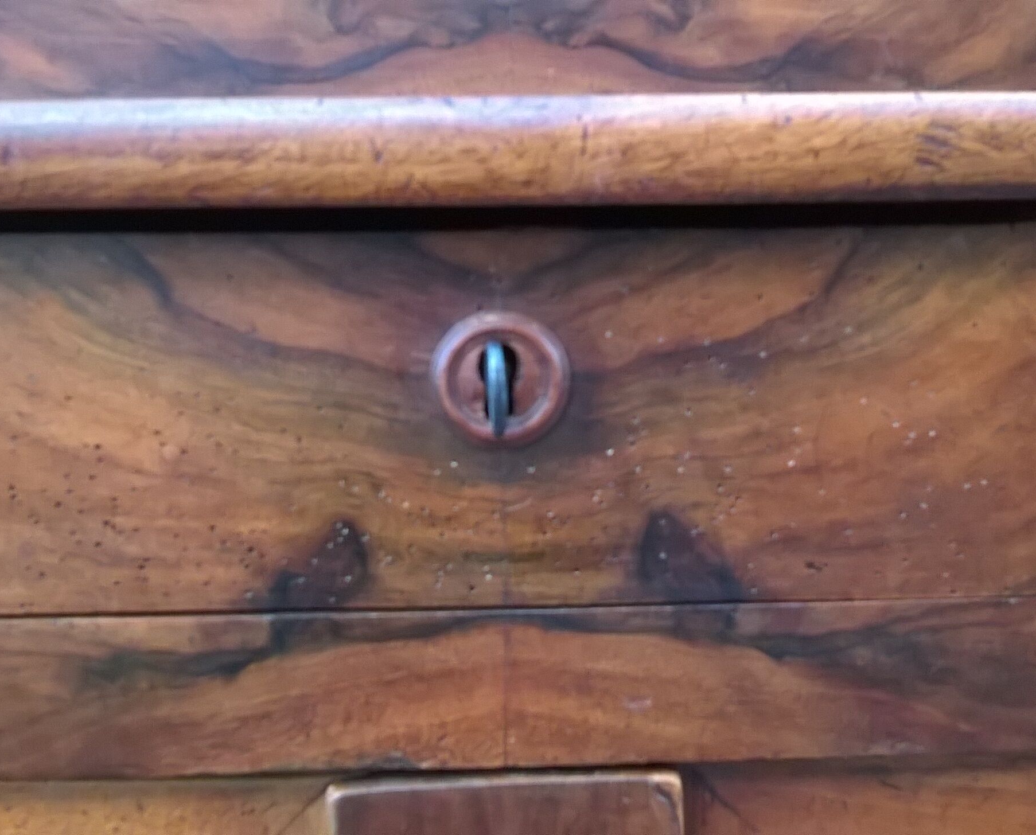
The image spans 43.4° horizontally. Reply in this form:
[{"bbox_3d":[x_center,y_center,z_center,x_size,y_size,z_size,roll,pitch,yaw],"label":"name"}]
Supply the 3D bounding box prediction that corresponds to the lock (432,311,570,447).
[{"bbox_3d":[-0.005,-0.010,0.343,0.036,0.036,0.008,0,7,-2],"label":"lock"}]

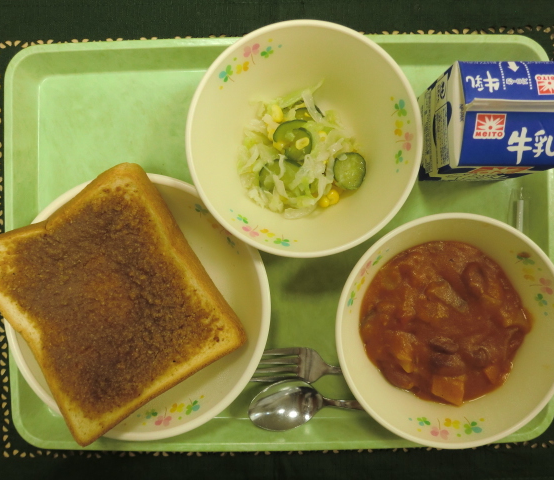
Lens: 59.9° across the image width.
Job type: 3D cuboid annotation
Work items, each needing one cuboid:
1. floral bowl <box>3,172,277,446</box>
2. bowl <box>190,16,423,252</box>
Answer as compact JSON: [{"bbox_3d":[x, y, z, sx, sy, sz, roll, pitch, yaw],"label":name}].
[{"bbox_3d":[-0.086,0.042,0.317,0.166,0.035,0.166,0,91,1],"label":"floral bowl"},{"bbox_3d":[0.015,-0.058,0.302,0.134,0.060,0.134,0,91,1],"label":"bowl"}]

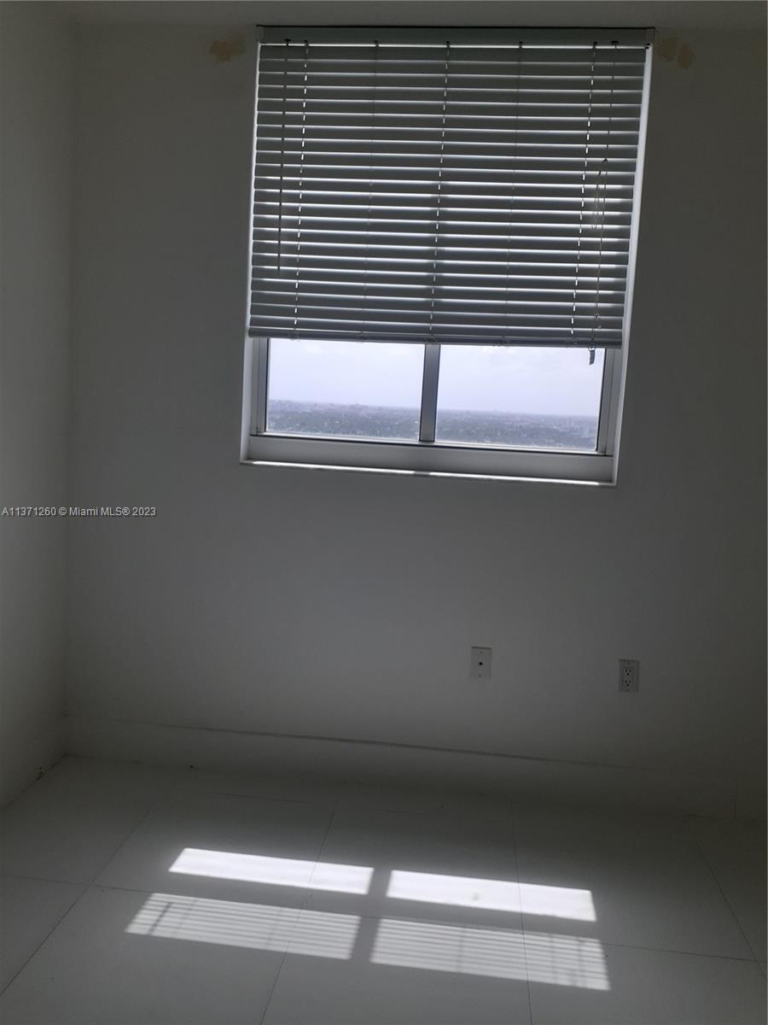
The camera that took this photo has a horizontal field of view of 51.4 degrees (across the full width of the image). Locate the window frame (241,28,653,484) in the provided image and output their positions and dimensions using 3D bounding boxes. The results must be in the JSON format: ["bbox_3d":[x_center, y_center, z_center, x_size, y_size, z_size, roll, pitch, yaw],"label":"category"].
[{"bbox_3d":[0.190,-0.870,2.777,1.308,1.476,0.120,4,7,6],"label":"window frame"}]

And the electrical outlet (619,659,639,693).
[{"bbox_3d":[0.861,0.575,2.801,0.071,0.115,0.010,4,7,6],"label":"electrical outlet"}]

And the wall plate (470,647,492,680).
[{"bbox_3d":[0.346,0.540,2.851,0.071,0.115,0.009,4,7,6],"label":"wall plate"}]

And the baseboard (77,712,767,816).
[{"bbox_3d":[0.049,0.934,2.922,2.541,0.155,0.016,4,7,6],"label":"baseboard"}]

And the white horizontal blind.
[{"bbox_3d":[0.197,-1.098,2.725,1.305,1.011,0.070,4,7,6],"label":"white horizontal blind"}]

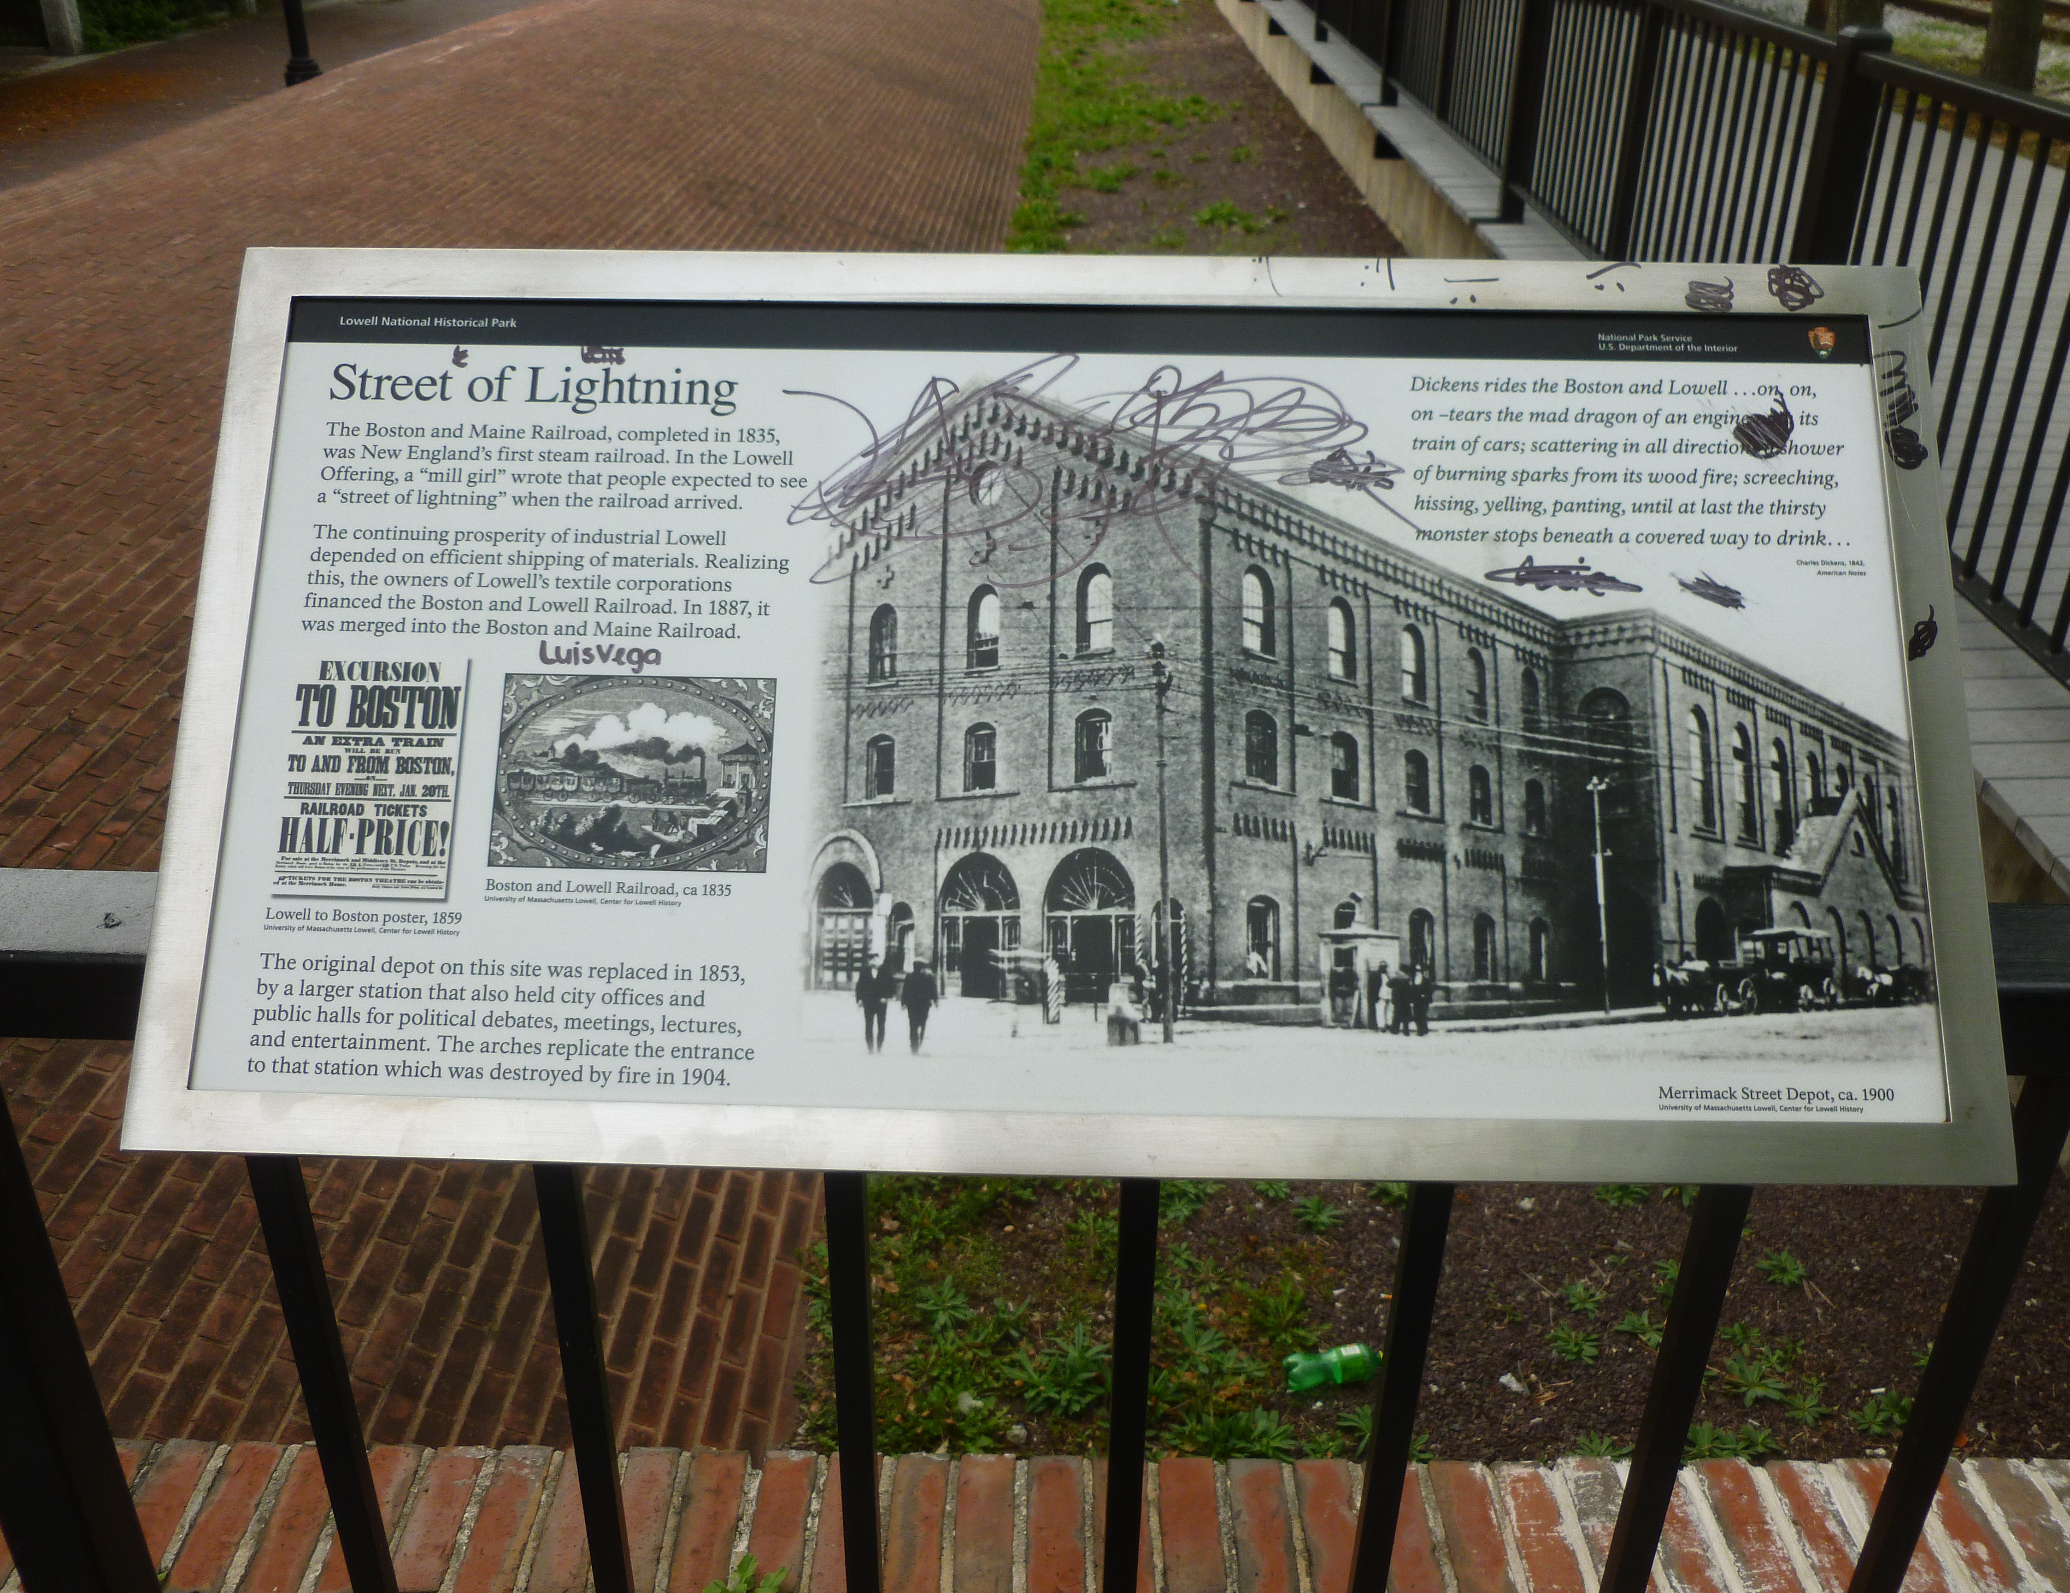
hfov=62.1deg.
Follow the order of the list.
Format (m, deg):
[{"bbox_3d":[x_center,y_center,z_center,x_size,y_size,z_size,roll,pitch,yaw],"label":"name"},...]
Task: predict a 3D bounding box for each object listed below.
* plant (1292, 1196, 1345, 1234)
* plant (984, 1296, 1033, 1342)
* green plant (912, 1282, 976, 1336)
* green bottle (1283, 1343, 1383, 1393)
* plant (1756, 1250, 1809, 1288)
[{"bbox_3d":[0.651,0.963,3.956,0.114,0.050,0.095,1,28,0],"label":"plant"},{"bbox_3d":[-0.057,1.080,3.546,0.102,0.060,0.092,1,28,0],"label":"plant"},{"bbox_3d":[-0.191,1.058,3.557,0.128,0.065,0.110,1,28,0],"label":"green plant"},{"bbox_3d":[0.624,1.176,3.558,0.208,0.073,0.073,-6,28,-12],"label":"green bottle"},{"bbox_3d":[1.685,1.067,3.878,0.100,0.050,0.090,1,28,0],"label":"plant"}]

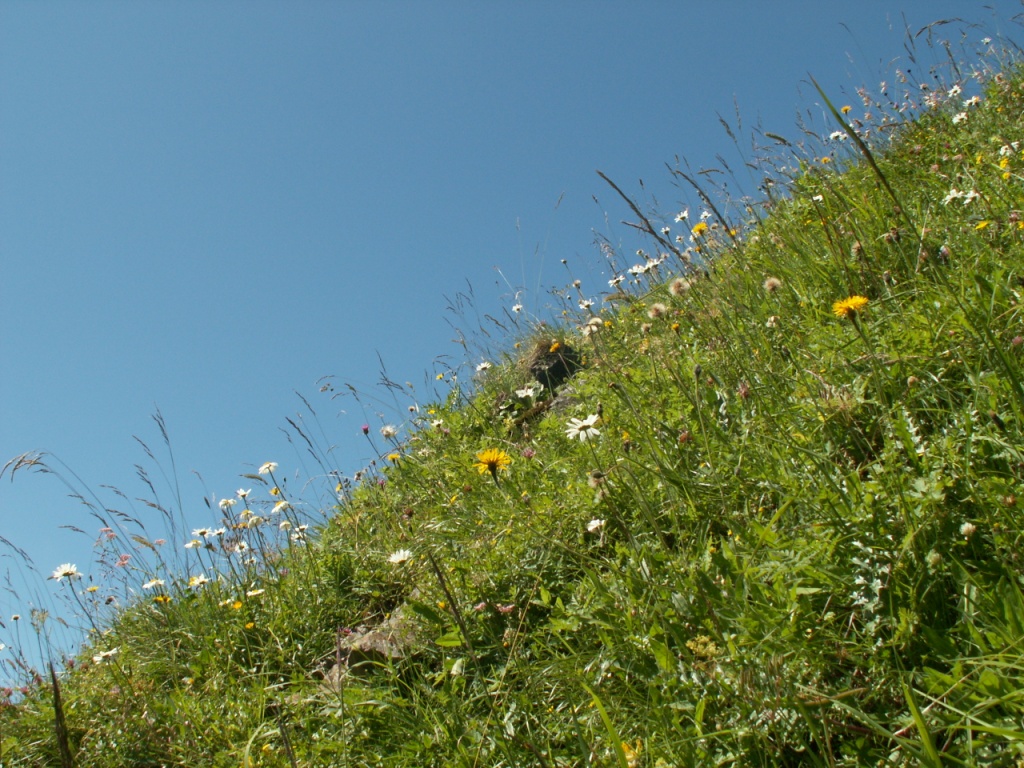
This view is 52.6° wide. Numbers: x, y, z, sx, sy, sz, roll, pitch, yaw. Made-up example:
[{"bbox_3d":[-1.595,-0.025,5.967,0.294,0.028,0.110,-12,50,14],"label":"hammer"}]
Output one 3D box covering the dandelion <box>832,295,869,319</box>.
[{"bbox_3d":[0.376,-0.086,1.150,0.041,0.020,0.041,-17,-10,0],"label":"dandelion"}]

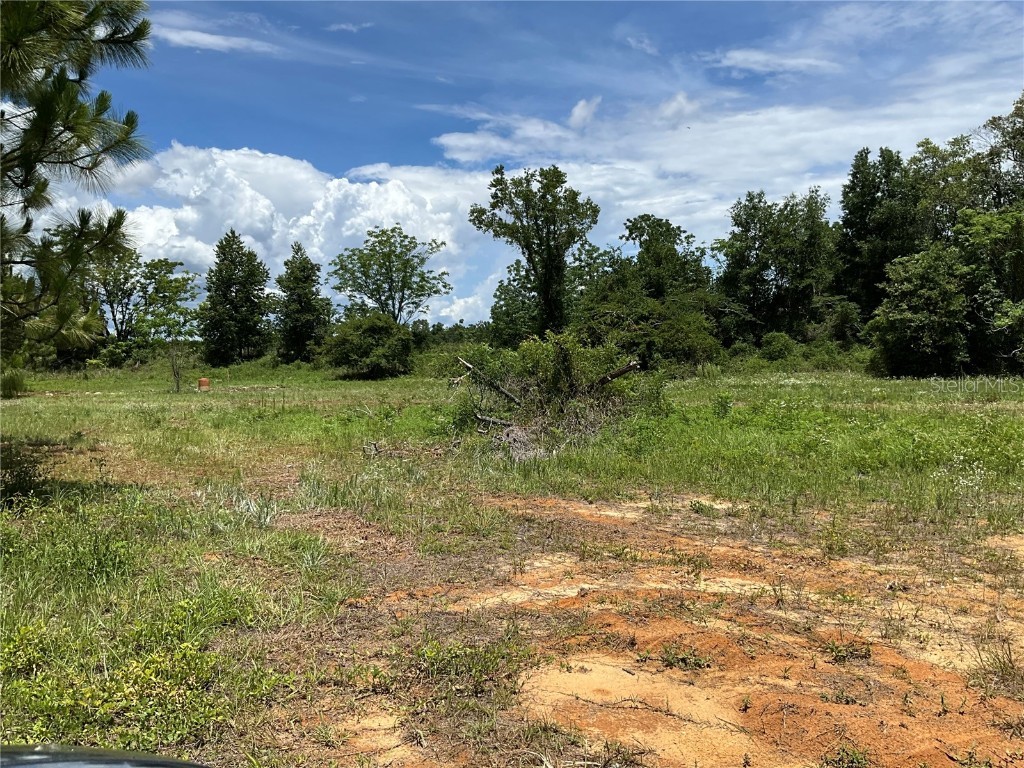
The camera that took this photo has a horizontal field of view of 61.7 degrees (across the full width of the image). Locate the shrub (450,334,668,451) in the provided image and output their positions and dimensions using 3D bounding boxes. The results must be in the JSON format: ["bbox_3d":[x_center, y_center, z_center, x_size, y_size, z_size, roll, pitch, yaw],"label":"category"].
[{"bbox_3d":[0.830,0.100,15.200,3.700,2.000,2.800,0,2,0],"label":"shrub"}]

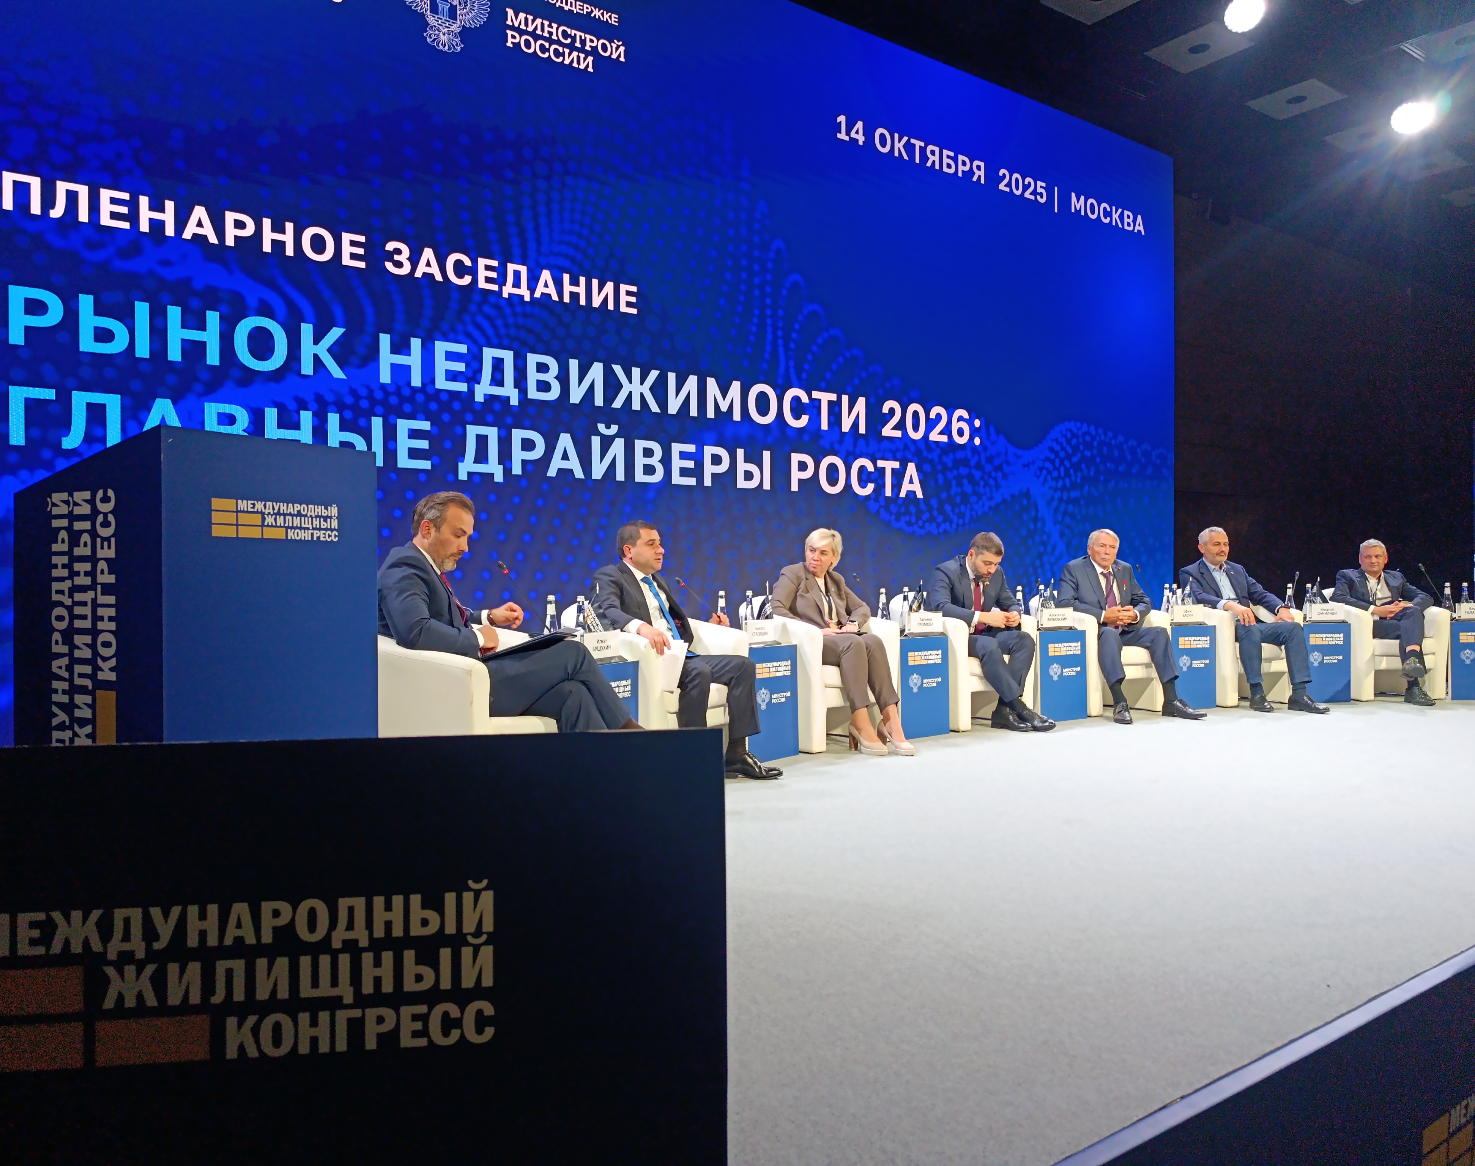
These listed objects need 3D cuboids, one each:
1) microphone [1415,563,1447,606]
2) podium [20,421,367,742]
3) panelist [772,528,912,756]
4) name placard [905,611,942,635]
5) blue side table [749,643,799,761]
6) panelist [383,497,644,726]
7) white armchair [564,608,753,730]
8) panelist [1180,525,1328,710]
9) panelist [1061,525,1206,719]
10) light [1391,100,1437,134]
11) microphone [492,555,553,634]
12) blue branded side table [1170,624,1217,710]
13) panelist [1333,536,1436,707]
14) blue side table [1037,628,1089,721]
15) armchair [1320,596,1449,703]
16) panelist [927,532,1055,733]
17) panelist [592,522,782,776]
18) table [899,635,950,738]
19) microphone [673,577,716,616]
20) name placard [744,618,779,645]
[{"bbox_3d":[5.370,0.072,7.920,0.300,0.440,0.120,-1,0,26],"label":"microphone"},{"bbox_3d":[-1.408,0.260,2.717,0.637,1.214,0.597,-1,0,30],"label":"podium"},{"bbox_3d":[0.606,0.298,5.758,0.594,1.230,0.873,0,0,-42],"label":"panelist"},{"bbox_3d":[1.113,0.250,6.194,0.290,0.120,0.060,0,0,-39],"label":"name placard"},{"bbox_3d":[0.029,0.592,5.172,0.400,0.555,0.392,-1,0,39],"label":"blue side table"},{"bbox_3d":[-0.756,0.267,3.578,0.960,1.200,0.600,-1,0,20],"label":"panelist"},{"bbox_3d":[-0.472,0.497,4.862,0.702,0.846,0.756,-1,0,36],"label":"white armchair"},{"bbox_3d":[3.446,0.232,6.908,0.660,1.240,0.840,0,0,-24],"label":"panelist"},{"bbox_3d":[2.500,0.248,6.575,0.640,1.220,0.820,0,0,-24],"label":"panelist"},{"bbox_3d":[6.276,-4.323,9.563,0.360,0.280,0.340,0,0,-35],"label":"light"},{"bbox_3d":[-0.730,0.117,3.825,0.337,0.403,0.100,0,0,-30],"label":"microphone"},{"bbox_3d":[2.972,0.570,7.065,0.412,0.560,0.402,-1,1,-24],"label":"blue branded side table"},{"bbox_3d":[4.932,0.268,7.828,0.630,1.229,0.824,0,0,-6],"label":"panelist"},{"bbox_3d":[1.954,0.585,6.631,0.392,0.555,0.400,0,0,-28],"label":"blue side table"},{"bbox_3d":[4.751,0.446,7.726,0.663,0.799,0.660,0,0,-6],"label":"armchair"},{"bbox_3d":[1.557,0.296,6.537,0.612,1.224,0.693,0,0,-35],"label":"panelist"},{"bbox_3d":[-0.302,0.311,4.755,0.747,1.215,0.639,-1,0,36],"label":"panelist"},{"bbox_3d":[0.935,0.589,5.941,0.392,0.555,0.400,0,0,-37],"label":"table"},{"bbox_3d":[-0.110,0.147,4.885,0.429,0.345,0.100,0,0,-30],"label":"microphone"},{"bbox_3d":[0.122,0.256,5.392,0.060,0.120,0.290,-1,0,34],"label":"name placard"}]

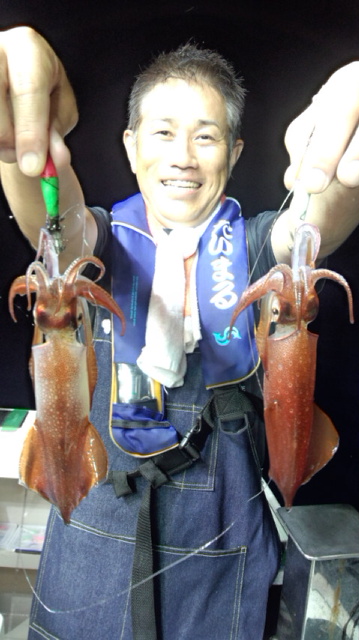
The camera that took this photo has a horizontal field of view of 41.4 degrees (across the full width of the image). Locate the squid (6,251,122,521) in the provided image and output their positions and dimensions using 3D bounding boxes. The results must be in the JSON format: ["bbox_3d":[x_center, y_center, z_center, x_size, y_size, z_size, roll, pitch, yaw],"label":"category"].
[{"bbox_3d":[-0.083,0.056,0.350,0.083,0.203,0.055,-1,10,-7],"label":"squid"}]

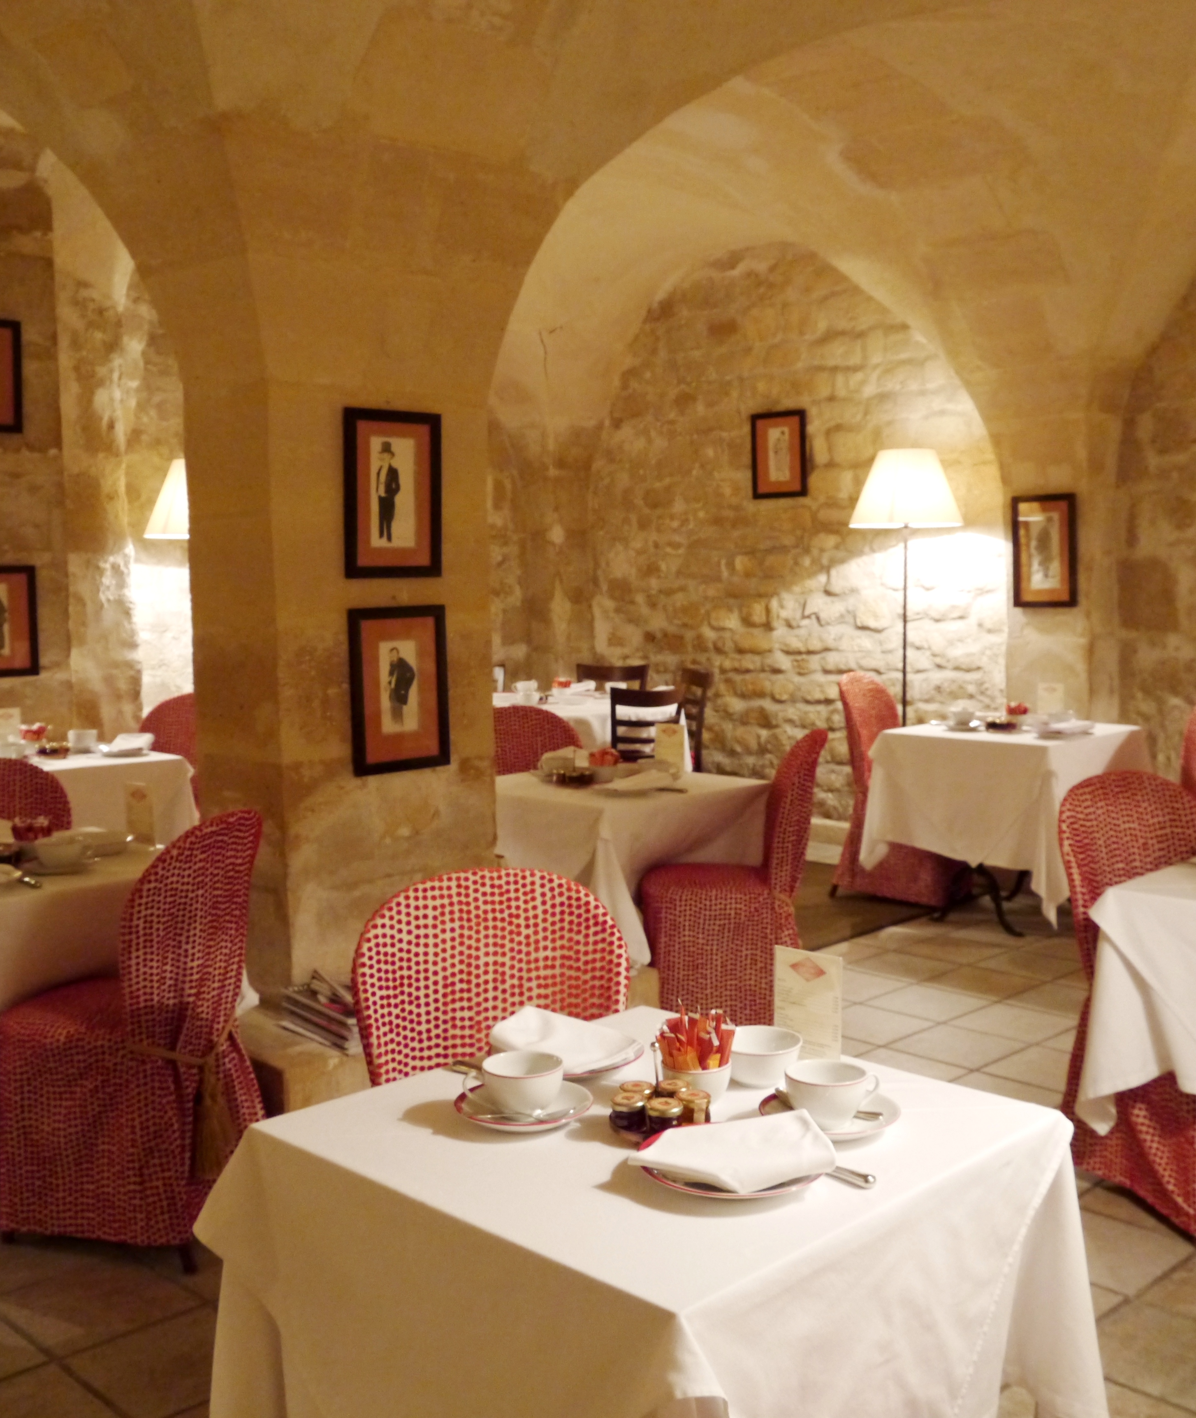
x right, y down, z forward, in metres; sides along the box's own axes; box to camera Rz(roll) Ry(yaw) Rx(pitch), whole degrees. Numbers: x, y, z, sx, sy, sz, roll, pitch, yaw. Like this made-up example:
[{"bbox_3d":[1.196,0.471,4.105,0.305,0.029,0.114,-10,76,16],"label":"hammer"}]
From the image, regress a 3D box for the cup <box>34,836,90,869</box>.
[{"bbox_3d":[-1.279,0.346,3.651,0.132,0.070,0.110,-2,5,-19],"label":"cup"}]

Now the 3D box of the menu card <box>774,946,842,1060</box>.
[{"bbox_3d":[0.290,0.405,2.090,0.104,0.150,0.025,3,6,35],"label":"menu card"}]

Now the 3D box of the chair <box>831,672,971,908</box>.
[{"bbox_3d":[1.342,0.345,6.495,0.590,0.950,0.490,4,7,35],"label":"chair"}]

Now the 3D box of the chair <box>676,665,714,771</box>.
[{"bbox_3d":[0.327,0.223,8.188,0.500,0.870,0.430,-2,6,-18],"label":"chair"}]

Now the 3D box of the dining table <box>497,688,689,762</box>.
[{"bbox_3d":[-0.276,0.347,8.479,1.400,0.760,0.820,4,7,43],"label":"dining table"}]

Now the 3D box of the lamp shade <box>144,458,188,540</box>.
[{"bbox_3d":[-1.698,-0.898,6.550,0.485,0.345,0.485,5,8,45],"label":"lamp shade"}]

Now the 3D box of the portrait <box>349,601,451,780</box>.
[{"bbox_3d":[-0.543,-0.050,4.170,0.325,0.447,0.030,-6,8,-43],"label":"portrait"}]

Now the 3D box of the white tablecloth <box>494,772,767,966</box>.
[{"bbox_3d":[0.053,0.602,4.788,0.710,0.750,0.710,-6,7,-44],"label":"white tablecloth"}]

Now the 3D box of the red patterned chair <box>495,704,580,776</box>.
[{"bbox_3d":[-0.257,0.472,5.885,0.480,0.950,0.550,-2,5,-14],"label":"red patterned chair"}]

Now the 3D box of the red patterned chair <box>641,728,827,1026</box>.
[{"bbox_3d":[0.439,0.527,4.626,0.510,0.925,0.450,1,5,13],"label":"red patterned chair"}]

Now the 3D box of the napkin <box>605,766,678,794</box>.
[{"bbox_3d":[0.131,0.235,4.988,0.220,0.050,0.190,-2,5,-14],"label":"napkin"}]

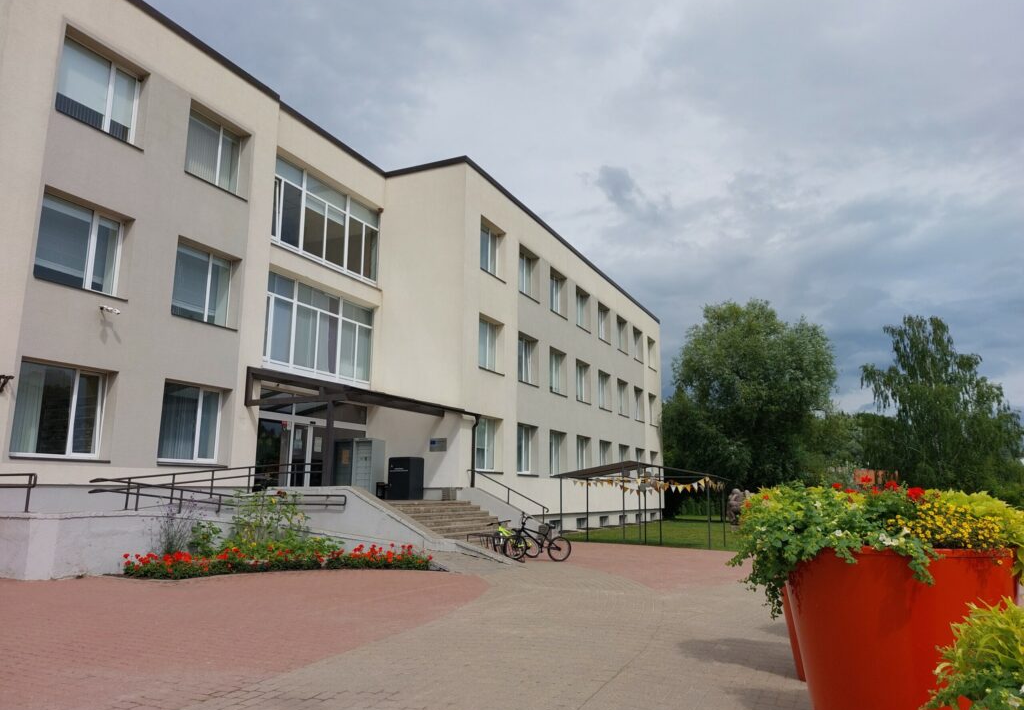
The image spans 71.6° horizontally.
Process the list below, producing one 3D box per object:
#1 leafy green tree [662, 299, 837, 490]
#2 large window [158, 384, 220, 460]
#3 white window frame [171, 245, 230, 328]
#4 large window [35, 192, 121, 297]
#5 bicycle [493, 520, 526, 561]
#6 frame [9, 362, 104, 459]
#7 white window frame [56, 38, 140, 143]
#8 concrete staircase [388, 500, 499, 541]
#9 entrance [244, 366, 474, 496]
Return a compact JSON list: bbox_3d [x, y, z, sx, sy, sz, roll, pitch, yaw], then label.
[{"bbox_3d":[17.644,3.578,50.571,12.000,15.550,12.300,-5,-12,25],"label":"leafy green tree"},{"bbox_3d":[-7.393,1.561,16.054,0.200,1.720,1.870,-5,-12,25],"label":"large window"},{"bbox_3d":[-7.375,-1.632,16.651,0.200,1.720,1.870,-5,-12,25],"label":"white window frame"},{"bbox_3d":[-8.621,-2.130,14.027,0.200,1.720,1.870,-5,-12,25],"label":"large window"},{"bbox_3d":[0.079,4.066,15.649,1.380,0.870,0.580,10,-14,-42],"label":"bicycle"},{"bbox_3d":[-8.639,1.063,13.430,0.200,1.720,1.870,-5,-12,25],"label":"frame"},{"bbox_3d":[-8.602,-5.384,14.636,0.200,1.720,1.870,-5,-12,25],"label":"white window frame"},{"bbox_3d":[-1.282,4.259,17.592,2.300,1.150,5.200,-5,-12,25],"label":"concrete staircase"},{"bbox_3d":[-4.074,2.285,19.304,3.200,3.350,5.500,-5,-12,25],"label":"entrance"}]

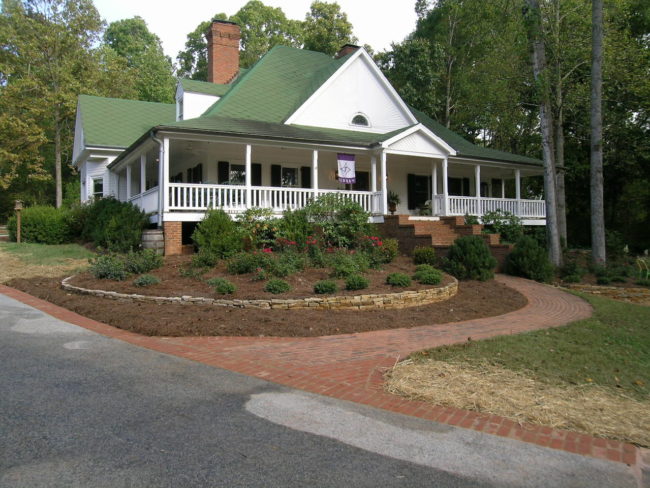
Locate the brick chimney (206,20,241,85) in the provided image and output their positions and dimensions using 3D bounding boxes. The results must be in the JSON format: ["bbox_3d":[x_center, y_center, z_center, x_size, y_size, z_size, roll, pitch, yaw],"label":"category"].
[{"bbox_3d":[-5.150,-9.513,26.910,1.487,3.309,0.900,-1,-1,-32],"label":"brick chimney"}]

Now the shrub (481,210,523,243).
[{"bbox_3d":[7.686,-0.665,22.899,1.750,1.500,1.650,-1,-1,-32],"label":"shrub"}]

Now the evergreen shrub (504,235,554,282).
[{"bbox_3d":[7.192,0.519,18.500,1.700,1.635,1.650,-1,-1,-32],"label":"evergreen shrub"}]

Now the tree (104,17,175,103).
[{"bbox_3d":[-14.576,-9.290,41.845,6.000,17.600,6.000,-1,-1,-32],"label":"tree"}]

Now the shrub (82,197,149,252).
[{"bbox_3d":[-7.209,-0.662,18.100,2.200,1.875,2.100,-1,-1,-32],"label":"shrub"}]

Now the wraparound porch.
[{"bbox_3d":[1.498,-2.229,25.481,20.500,3.050,8.800,-1,-1,-32],"label":"wraparound porch"}]

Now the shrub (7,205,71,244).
[{"bbox_3d":[-11.438,-0.759,21.000,2.450,1.557,2.200,-1,-1,-32],"label":"shrub"}]

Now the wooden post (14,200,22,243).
[{"bbox_3d":[-11.537,-0.809,19.800,0.280,1.581,0.280,-1,-1,-32],"label":"wooden post"}]

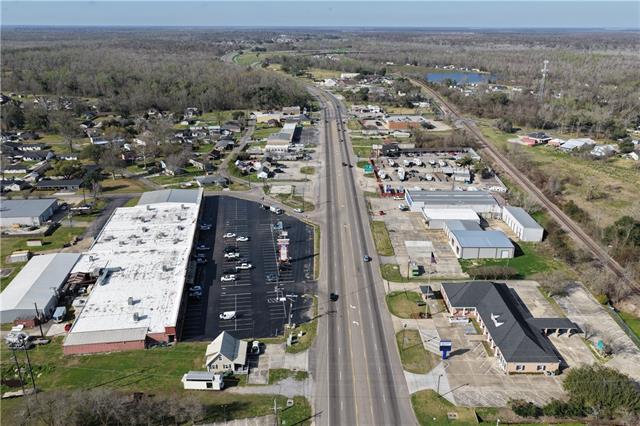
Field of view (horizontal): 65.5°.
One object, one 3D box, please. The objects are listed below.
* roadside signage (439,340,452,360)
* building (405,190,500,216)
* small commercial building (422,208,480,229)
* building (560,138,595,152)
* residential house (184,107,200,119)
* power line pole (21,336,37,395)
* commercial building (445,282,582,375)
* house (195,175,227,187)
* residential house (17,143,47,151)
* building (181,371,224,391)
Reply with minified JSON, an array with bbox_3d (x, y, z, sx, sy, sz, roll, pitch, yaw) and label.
[{"bbox_3d":[39.040,42.850,155.340,3.200,6.700,0.800,0,21,0],"label":"roadside signage"},{"bbox_3d":[75.838,-6.968,287.275,48.500,5.500,23.000,1,21,1],"label":"building"},{"bbox_3d":[68.684,3.209,260.133,26.000,5.600,15.200,0,21,0],"label":"small commercial building"},{"bbox_3d":[209.110,-54.550,407.130,26.000,6.000,14.000,-16,26,-37],"label":"building"},{"bbox_3d":[-141.916,-110.611,553.964,14.000,8.500,14.000,0,21,0],"label":"residential house"},{"bbox_3d":[-76.827,42.647,132.077,0.500,21.000,0.500,0,21,0],"label":"power line pole"},{"bbox_3d":[64.200,35.250,165.890,37.500,7.300,47.000,0,21,0],"label":"commercial building"},{"bbox_3d":[-69.620,-20.330,323.510,21.000,4.400,13.000,0,21,0],"label":"house"},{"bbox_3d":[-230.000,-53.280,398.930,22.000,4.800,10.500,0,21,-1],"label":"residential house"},{"bbox_3d":[-33.457,48.383,142.819,10.400,3.100,3.600,1,21,1],"label":"building"}]

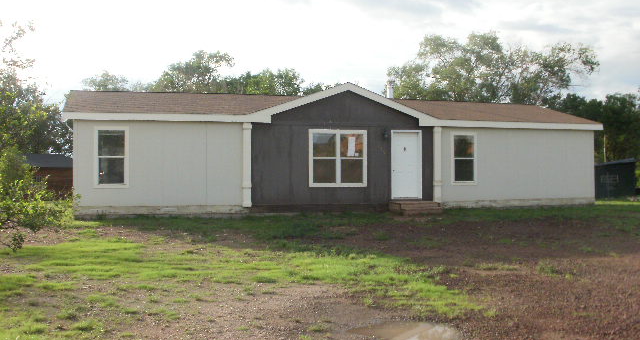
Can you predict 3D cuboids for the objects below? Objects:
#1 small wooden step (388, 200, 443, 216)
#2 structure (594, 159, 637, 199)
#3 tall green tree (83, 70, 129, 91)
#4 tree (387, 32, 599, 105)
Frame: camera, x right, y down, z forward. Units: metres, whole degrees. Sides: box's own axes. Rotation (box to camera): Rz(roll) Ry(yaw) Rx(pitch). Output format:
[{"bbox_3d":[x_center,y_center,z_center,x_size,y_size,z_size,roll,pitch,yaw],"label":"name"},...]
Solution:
[{"bbox_3d":[2.959,1.184,20.556,1.320,0.410,1.100,0,-1,-17],"label":"small wooden step"},{"bbox_3d":[13.950,0.430,32.000,2.500,2.000,2.400,0,-1,-12],"label":"structure"},{"bbox_3d":[-17.984,-3.107,56.045,5.800,9.900,5.800,0,-1,-6],"label":"tall green tree"},{"bbox_3d":[11.639,-3.786,45.049,14.300,10.800,11.500,0,-1,15],"label":"tree"}]

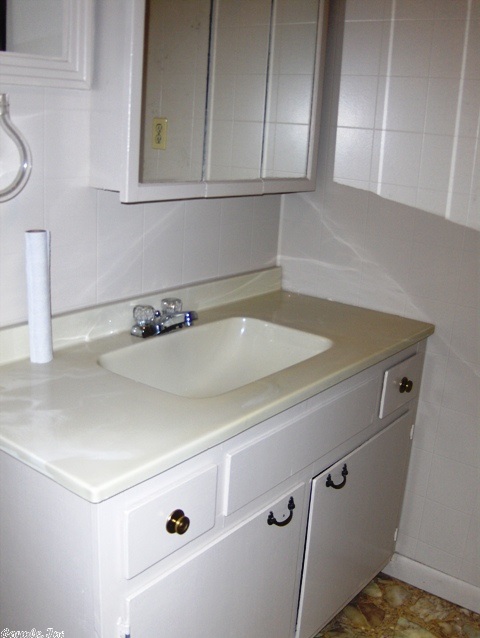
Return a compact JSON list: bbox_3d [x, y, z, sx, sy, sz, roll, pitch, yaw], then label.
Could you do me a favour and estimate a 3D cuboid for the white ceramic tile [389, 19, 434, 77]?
[{"bbox_3d":[0.457,-0.727,1.736,0.134,0.154,0.010,15,20,36],"label":"white ceramic tile"}]

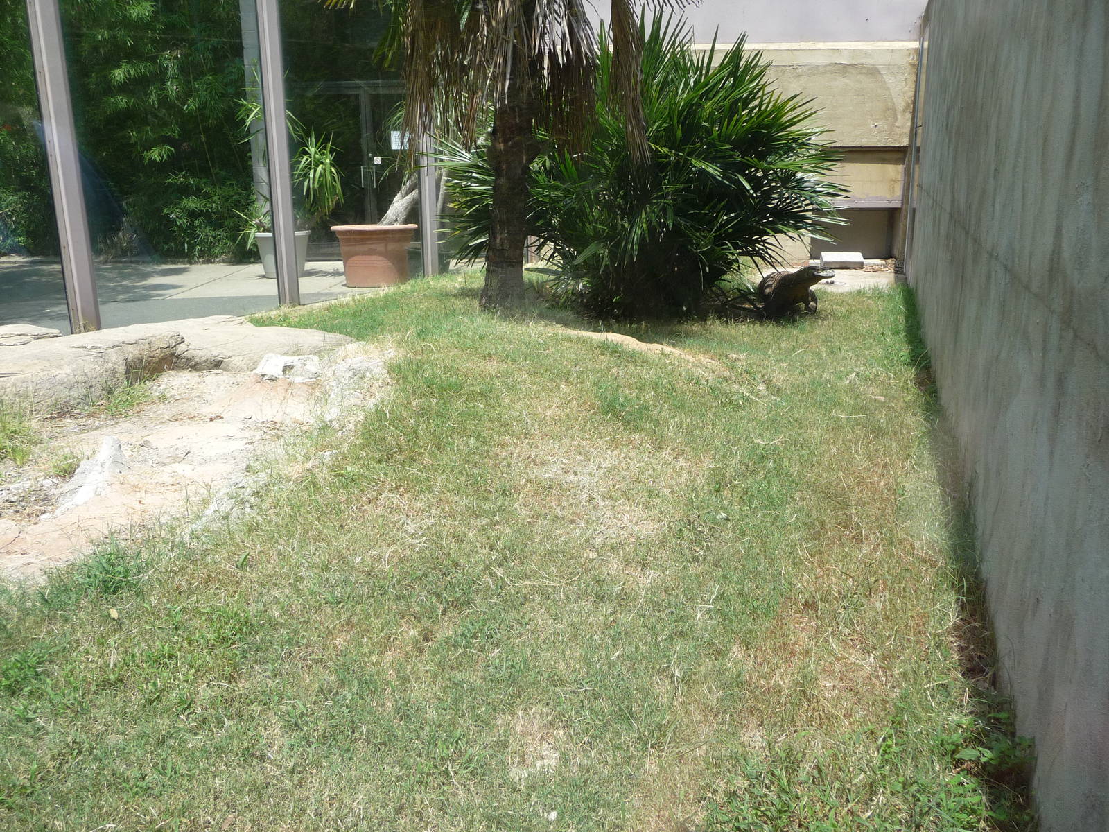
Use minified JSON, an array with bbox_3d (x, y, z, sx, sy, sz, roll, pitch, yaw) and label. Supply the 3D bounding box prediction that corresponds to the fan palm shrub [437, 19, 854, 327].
[{"bbox_3d":[0.800,-2.220,9.150,3.500,2.500,3.100,1,15,5],"label":"fan palm shrub"}]

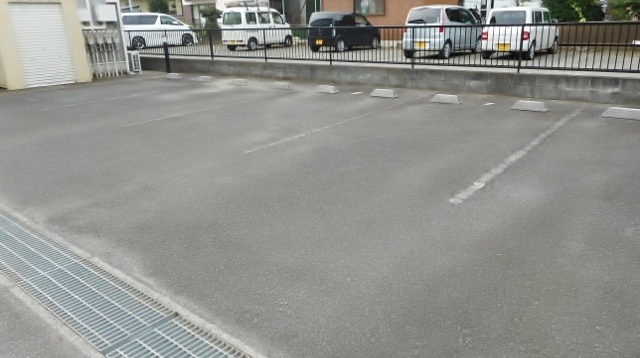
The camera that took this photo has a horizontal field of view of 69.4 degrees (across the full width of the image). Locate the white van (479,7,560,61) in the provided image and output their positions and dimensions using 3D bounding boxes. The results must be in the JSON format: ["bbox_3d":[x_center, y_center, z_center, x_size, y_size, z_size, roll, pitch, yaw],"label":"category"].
[{"bbox_3d":[6.534,-4.722,14.858,1.480,1.510,3.400,13,24,37],"label":"white van"}]

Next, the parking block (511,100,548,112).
[{"bbox_3d":[3.123,-1.082,6.852,0.500,0.120,0.160,13,24,37],"label":"parking block"}]

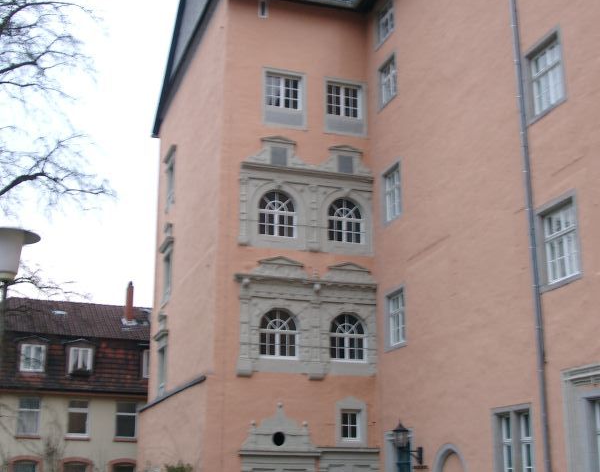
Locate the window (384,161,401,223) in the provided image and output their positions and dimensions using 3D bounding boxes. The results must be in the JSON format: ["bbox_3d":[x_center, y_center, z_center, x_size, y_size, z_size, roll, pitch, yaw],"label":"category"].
[{"bbox_3d":[3.160,-1.479,30.076,0.200,1.770,1.200,6,-18,-17],"label":"window"}]

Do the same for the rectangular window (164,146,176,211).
[{"bbox_3d":[-6.368,-2.801,43.434,0.300,2.955,1.901,6,-18,-18],"label":"rectangular window"}]

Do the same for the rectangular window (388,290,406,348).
[{"bbox_3d":[3.167,2.667,28.608,0.200,1.680,1.250,6,-18,-17],"label":"rectangular window"}]

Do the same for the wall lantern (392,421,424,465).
[{"bbox_3d":[3.442,6.620,28.174,0.923,1.366,0.464,5,-17,-16],"label":"wall lantern"}]

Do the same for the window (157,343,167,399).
[{"bbox_3d":[-5.591,5.437,35.439,0.200,1.970,1.200,7,-19,-20],"label":"window"}]

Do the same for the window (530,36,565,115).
[{"bbox_3d":[6.503,-4.265,23.090,0.220,1.681,1.458,5,-17,-16],"label":"window"}]

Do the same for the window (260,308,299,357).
[{"bbox_3d":[-0.754,3.547,31.768,1.475,1.845,0.200,6,-18,-18],"label":"window"}]

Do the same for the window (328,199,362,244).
[{"bbox_3d":[1.780,-0.595,33.895,1.425,1.806,0.200,6,-18,-18],"label":"window"}]

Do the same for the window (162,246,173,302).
[{"bbox_3d":[-5.515,1.612,36.542,0.200,2.120,1.200,7,-19,-20],"label":"window"}]

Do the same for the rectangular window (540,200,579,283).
[{"bbox_3d":[6.500,0.120,21.764,0.220,1.811,1.451,5,-17,-16],"label":"rectangular window"}]

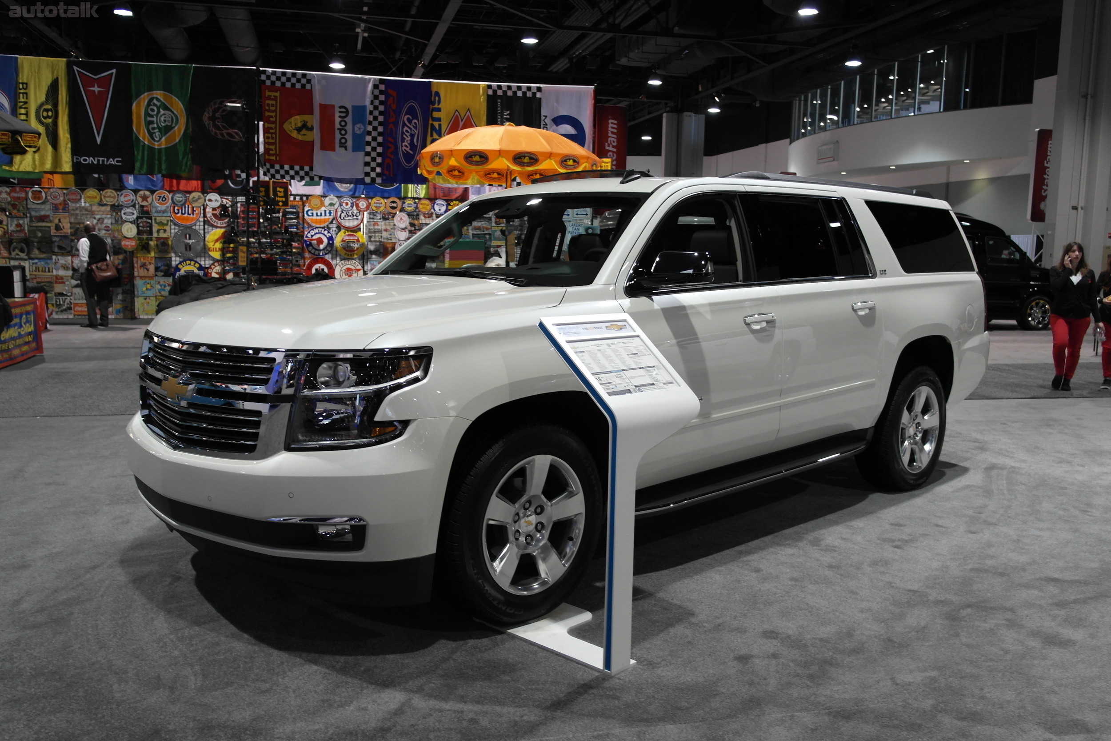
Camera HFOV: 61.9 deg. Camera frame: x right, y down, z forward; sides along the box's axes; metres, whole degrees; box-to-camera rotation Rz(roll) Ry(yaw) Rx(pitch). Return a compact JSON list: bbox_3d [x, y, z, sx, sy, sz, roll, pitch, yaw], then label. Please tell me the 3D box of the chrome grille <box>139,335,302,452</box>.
[{"bbox_3d":[-1.399,0.084,3.622,0.210,0.440,1.300,-5,9,-44],"label":"chrome grille"}]

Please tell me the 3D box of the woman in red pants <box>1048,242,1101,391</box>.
[{"bbox_3d":[6.001,-0.621,10.704,0.520,1.710,0.380,4,7,24],"label":"woman in red pants"}]

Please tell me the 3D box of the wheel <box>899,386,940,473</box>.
[{"bbox_3d":[2.238,0.364,5.932,0.547,0.547,0.220,-5,9,-44],"label":"wheel"}]

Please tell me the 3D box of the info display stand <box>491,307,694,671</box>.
[{"bbox_3d":[0.102,0.396,3.527,0.720,1.210,0.510,7,9,42],"label":"info display stand"}]

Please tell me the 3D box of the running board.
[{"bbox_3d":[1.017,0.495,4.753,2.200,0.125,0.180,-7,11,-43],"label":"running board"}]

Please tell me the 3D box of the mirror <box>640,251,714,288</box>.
[{"bbox_3d":[0.525,-0.429,3.952,0.150,0.160,0.305,-5,9,-44],"label":"mirror"}]

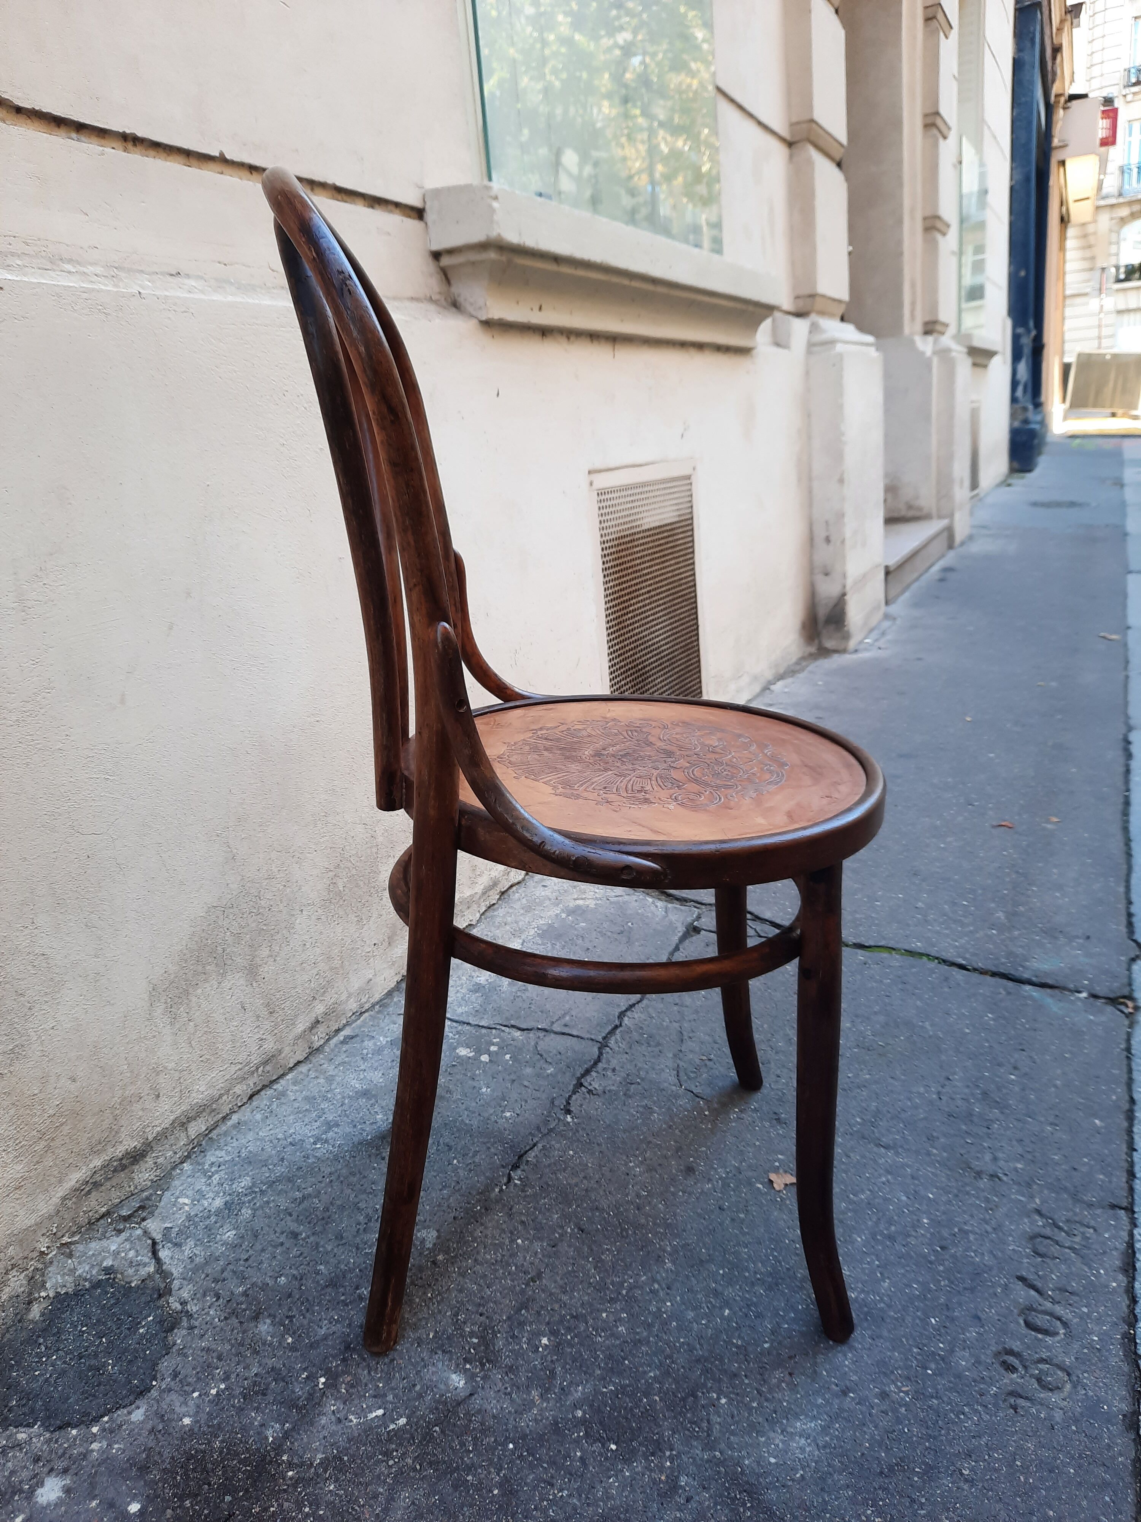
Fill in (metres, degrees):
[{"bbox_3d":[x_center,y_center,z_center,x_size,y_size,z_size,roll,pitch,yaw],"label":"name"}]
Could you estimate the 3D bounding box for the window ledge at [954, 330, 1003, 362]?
[{"bbox_3d":[2.230,-2.213,5.984,0.105,0.142,1.350,3,18,27],"label":"window ledge"}]

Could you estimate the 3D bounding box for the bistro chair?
[{"bbox_3d":[0.017,0.003,0.953,0.506,0.903,0.420,0,18,-3],"label":"bistro chair"}]

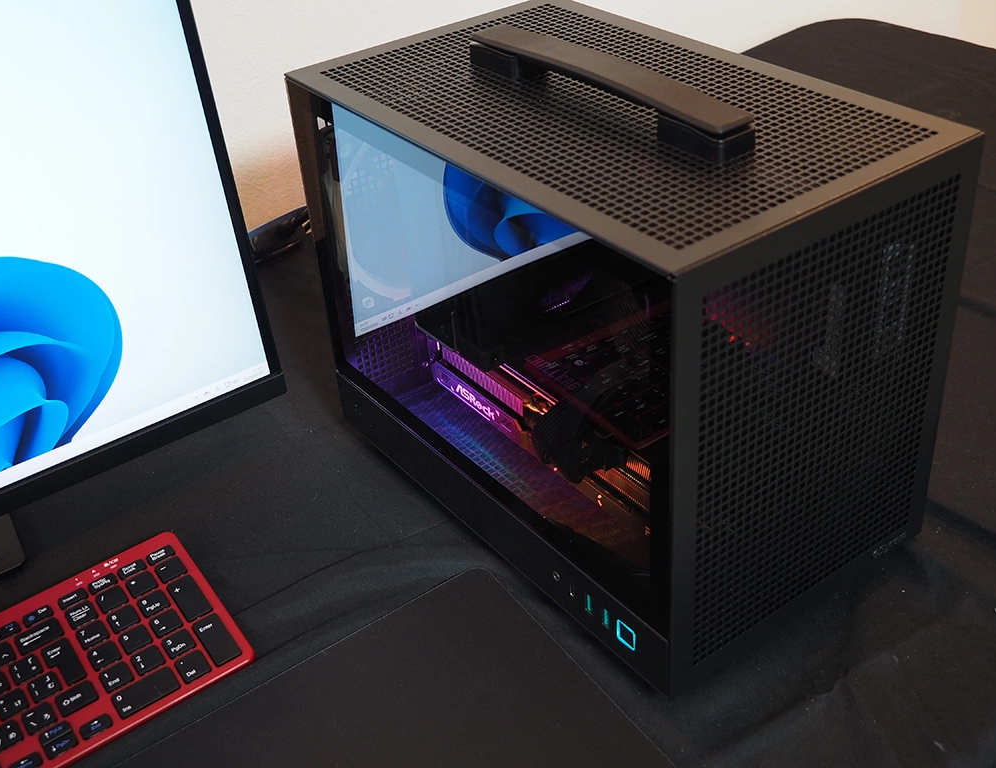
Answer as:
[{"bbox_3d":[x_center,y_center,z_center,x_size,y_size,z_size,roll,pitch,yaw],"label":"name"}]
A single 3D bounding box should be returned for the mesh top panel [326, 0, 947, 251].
[{"bbox_3d":[0.053,-0.150,0.630,0.169,0.005,0.305,-25,39,-27],"label":"mesh top panel"}]

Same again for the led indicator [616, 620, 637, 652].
[{"bbox_3d":[0.068,0.132,0.622,0.003,0.015,0.015,-25,39,-27],"label":"led indicator"}]

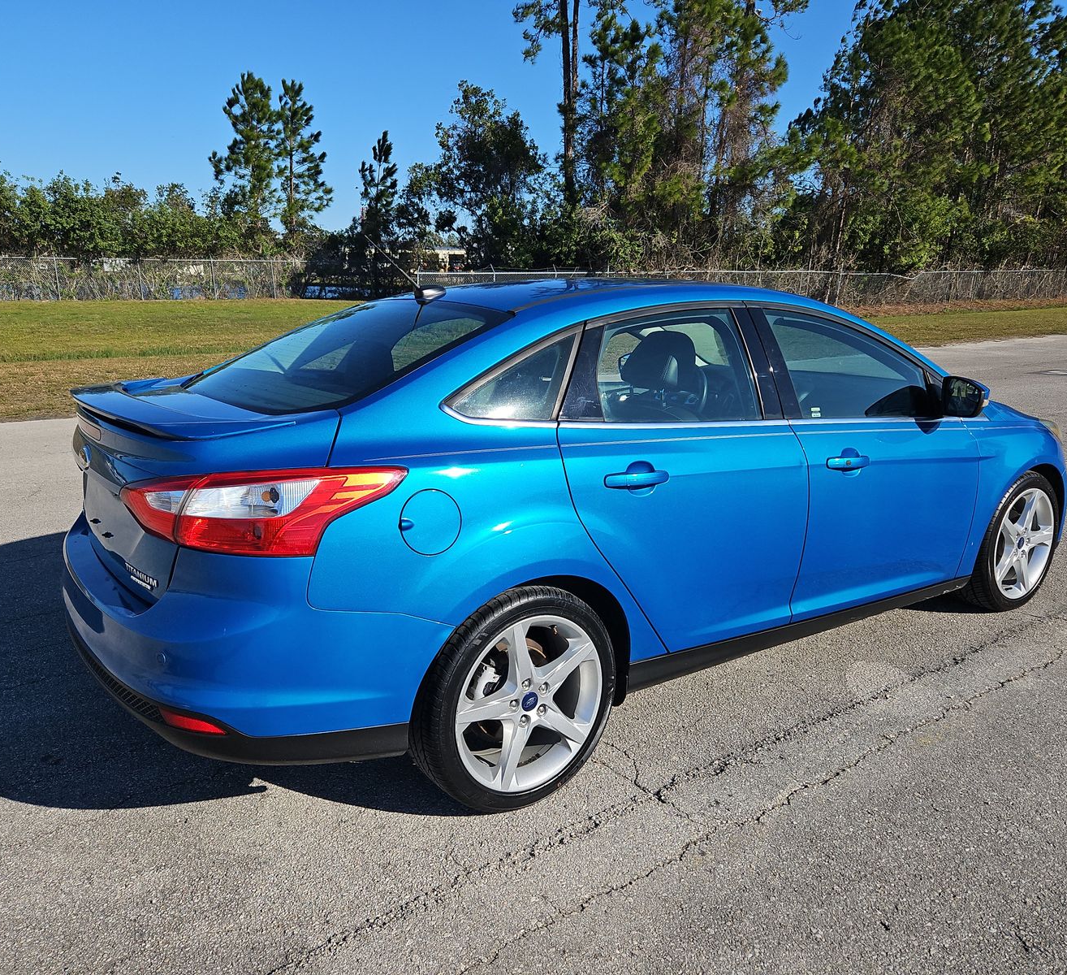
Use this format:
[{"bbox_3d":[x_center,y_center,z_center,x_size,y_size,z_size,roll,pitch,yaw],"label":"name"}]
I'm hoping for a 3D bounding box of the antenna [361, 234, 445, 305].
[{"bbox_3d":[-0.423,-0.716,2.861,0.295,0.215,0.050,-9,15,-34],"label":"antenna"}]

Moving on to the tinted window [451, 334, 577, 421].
[{"bbox_3d":[-0.029,-0.299,2.316,0.470,0.275,0.060,-7,-8,-27],"label":"tinted window"}]

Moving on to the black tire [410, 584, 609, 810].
[{"bbox_3d":[-0.062,0.569,2.462,0.645,0.643,0.240,-9,16,-34],"label":"black tire"}]

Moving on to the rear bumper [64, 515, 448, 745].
[{"bbox_3d":[-1.010,0.282,2.666,0.720,0.610,1.780,-9,16,-34],"label":"rear bumper"}]

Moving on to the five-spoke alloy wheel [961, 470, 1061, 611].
[{"bbox_3d":[2.121,0.223,3.921,0.645,0.643,0.240,-9,16,-34],"label":"five-spoke alloy wheel"}]

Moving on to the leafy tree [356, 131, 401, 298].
[{"bbox_3d":[-7.298,-12.720,40.623,2.116,7.600,2.116,-2,14,-9],"label":"leafy tree"}]

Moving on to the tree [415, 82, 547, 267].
[{"bbox_3d":[-2.289,-13.069,37.957,5.768,8.779,5.768,-1,14,-3],"label":"tree"}]

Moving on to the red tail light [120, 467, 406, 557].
[{"bbox_3d":[-0.639,0.034,2.064,0.530,0.170,0.485,-9,16,-34],"label":"red tail light"}]

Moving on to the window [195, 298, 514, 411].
[{"bbox_3d":[-0.670,-0.432,2.747,0.740,0.090,1.220,-33,27,-26],"label":"window"}]

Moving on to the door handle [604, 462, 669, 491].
[{"bbox_3d":[0.285,-0.026,2.388,0.226,0.068,0.050,-9,16,-34],"label":"door handle"}]

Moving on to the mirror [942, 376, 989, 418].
[{"bbox_3d":[1.566,-0.329,3.144,0.130,0.158,0.180,-9,16,-34],"label":"mirror"}]

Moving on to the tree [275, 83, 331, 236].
[{"bbox_3d":[-13.275,-16.238,47.787,3.900,11.738,3.900,-3,14,-14],"label":"tree"}]

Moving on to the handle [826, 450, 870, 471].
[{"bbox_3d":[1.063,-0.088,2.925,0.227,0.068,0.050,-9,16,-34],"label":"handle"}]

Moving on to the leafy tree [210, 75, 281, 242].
[{"bbox_3d":[-13.690,-14.631,41.172,3.213,9.637,3.213,-4,15,-17],"label":"leafy tree"}]

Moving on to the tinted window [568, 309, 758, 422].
[{"bbox_3d":[0.382,-0.353,2.597,0.810,0.385,0.070,-8,-7,-32],"label":"tinted window"}]

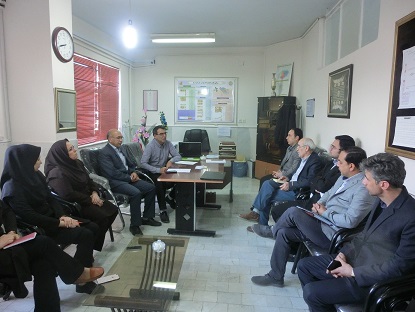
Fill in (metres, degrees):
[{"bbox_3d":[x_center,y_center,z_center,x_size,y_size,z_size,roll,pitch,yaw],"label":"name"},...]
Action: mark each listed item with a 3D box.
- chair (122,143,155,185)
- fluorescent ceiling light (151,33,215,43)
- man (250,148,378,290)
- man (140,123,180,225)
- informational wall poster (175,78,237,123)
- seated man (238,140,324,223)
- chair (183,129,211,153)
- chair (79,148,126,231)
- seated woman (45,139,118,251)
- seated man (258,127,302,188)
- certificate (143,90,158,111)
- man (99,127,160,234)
[{"bbox_3d":[-1.036,0.361,4.627,0.630,0.990,0.570,6,10,32],"label":"chair"},{"bbox_3d":[-0.486,-2.270,5.518,1.240,0.110,0.190,1,8,4],"label":"fluorescent ceiling light"},{"bbox_3d":[0.932,0.546,2.648,1.030,1.270,0.570,2,9,6],"label":"man"},{"bbox_3d":[-0.676,0.227,4.193,0.730,1.330,0.570,7,10,40],"label":"man"},{"bbox_3d":[-0.039,-1.304,6.860,1.502,1.079,0.030,1,9,4],"label":"informational wall poster"},{"bbox_3d":[1.008,0.372,3.904,1.040,1.240,0.580,2,9,5],"label":"seated man"},{"bbox_3d":[-0.238,0.053,5.978,0.640,1.200,0.660,1,8,4],"label":"chair"},{"bbox_3d":[-1.324,0.413,3.905,0.620,1.020,0.580,2,8,8],"label":"chair"},{"bbox_3d":[-1.275,0.425,3.093,0.780,1.220,0.560,2,8,8],"label":"seated woman"},{"bbox_3d":[1.114,0.234,4.399,0.770,1.310,0.550,0,8,-4],"label":"seated man"},{"bbox_3d":[-1.370,-1.331,6.963,0.372,0.495,0.020,1,9,4],"label":"certificate"},{"bbox_3d":[-1.052,0.293,3.746,0.850,1.310,0.580,3,8,16],"label":"man"}]

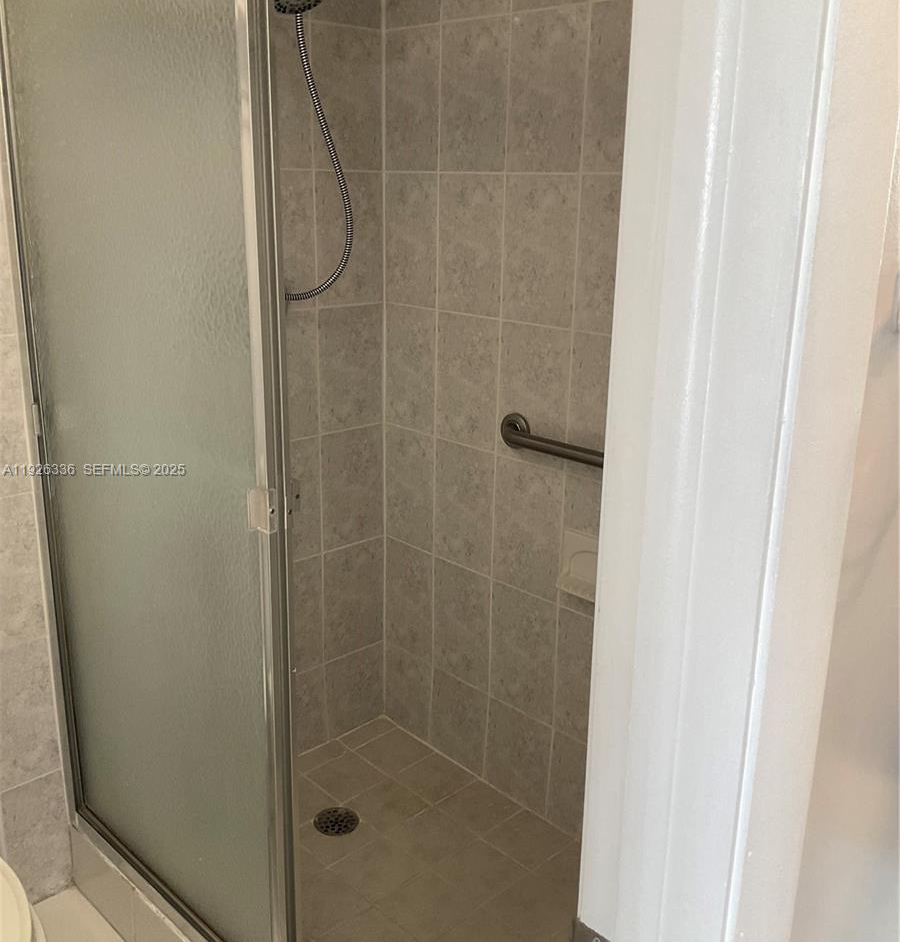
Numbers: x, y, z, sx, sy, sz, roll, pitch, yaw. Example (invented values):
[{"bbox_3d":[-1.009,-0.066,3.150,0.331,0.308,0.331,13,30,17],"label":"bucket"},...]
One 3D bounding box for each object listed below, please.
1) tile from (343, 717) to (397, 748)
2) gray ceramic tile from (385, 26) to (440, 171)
[{"bbox_3d":[-0.222,0.726,2.754,0.159,0.010,0.053,-17,25,-41],"label":"tile"},{"bbox_3d":[-0.084,-0.830,2.256,0.010,0.303,0.187,-14,23,-42],"label":"gray ceramic tile"}]

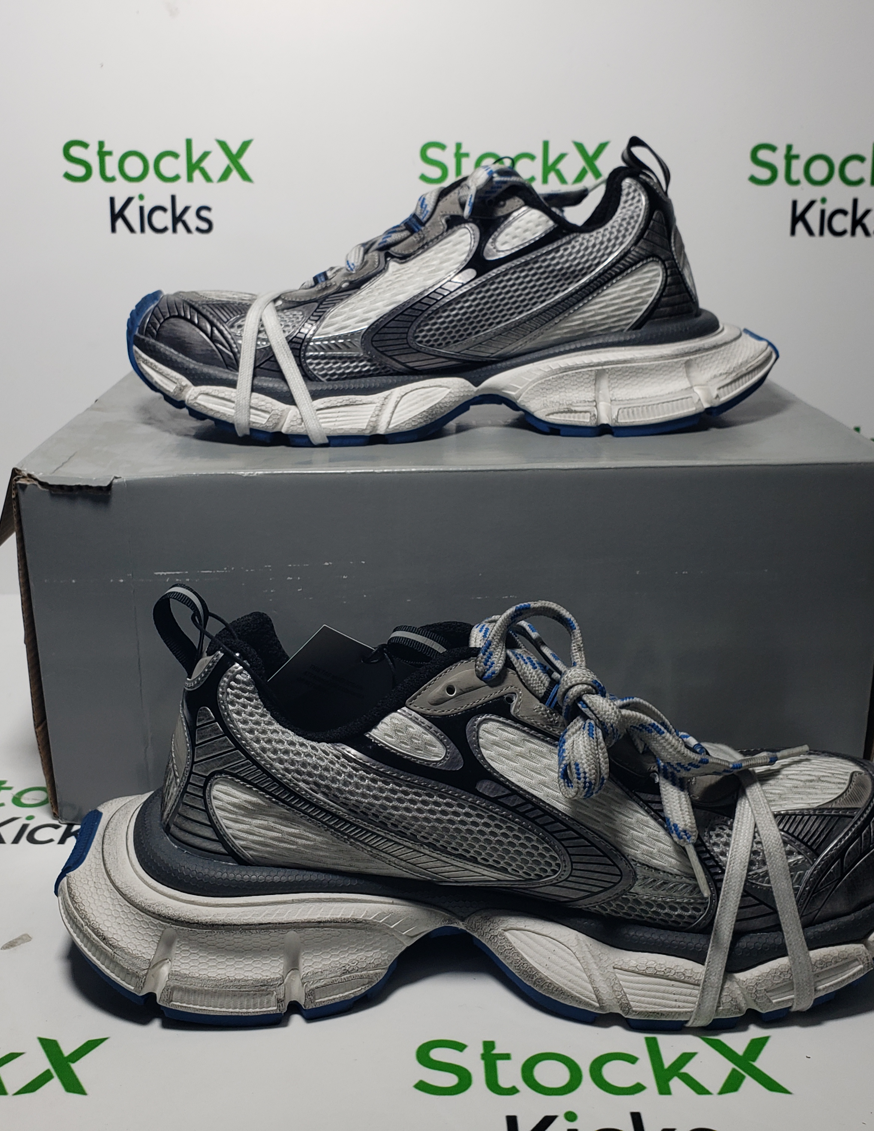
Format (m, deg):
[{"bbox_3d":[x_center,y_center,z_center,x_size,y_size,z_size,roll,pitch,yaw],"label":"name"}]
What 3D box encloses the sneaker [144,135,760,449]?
[{"bbox_3d":[0.008,-0.144,0.564,0.328,0.133,0.117,-1,20,-2],"label":"sneaker"}]

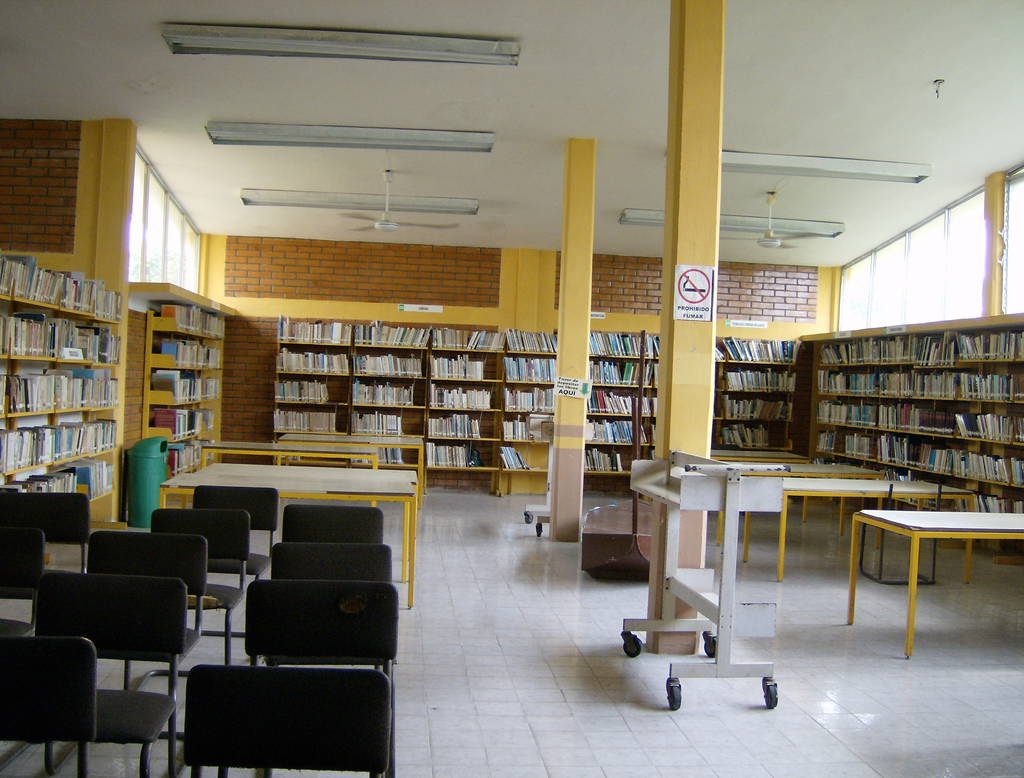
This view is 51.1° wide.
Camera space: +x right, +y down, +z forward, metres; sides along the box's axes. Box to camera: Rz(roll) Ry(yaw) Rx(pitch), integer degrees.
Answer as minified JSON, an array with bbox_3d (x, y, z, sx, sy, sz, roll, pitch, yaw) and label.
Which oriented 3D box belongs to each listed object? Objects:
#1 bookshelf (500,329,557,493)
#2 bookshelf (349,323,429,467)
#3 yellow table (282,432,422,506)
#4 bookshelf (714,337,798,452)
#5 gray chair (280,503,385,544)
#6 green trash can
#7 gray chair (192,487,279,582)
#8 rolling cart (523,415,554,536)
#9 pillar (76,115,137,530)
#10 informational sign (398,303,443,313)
[{"bbox_3d":[0.333,0.312,13.431,0.966,2.072,0.308,2,0,-6],"label":"bookshelf"},{"bbox_3d":[-1.529,0.241,13.244,0.966,2.072,0.308,2,0,-6],"label":"bookshelf"},{"bbox_3d":[-1.771,0.925,11.932,1.568,0.693,0.868,2,0,-6],"label":"yellow table"},{"bbox_3d":[3.035,0.412,13.334,0.920,2.000,0.330,2,0,-6],"label":"bookshelf"},{"bbox_3d":[-0.823,0.939,4.762,0.450,0.785,0.510,2,0,-6],"label":"gray chair"},{"bbox_3d":[-3.217,0.807,9.440,0.360,0.800,0.345,2,0,0],"label":"green trash can"},{"bbox_3d":[-1.476,0.919,5.529,0.480,0.780,0.560,2,0,-6],"label":"gray chair"},{"bbox_3d":[0.439,0.828,10.343,0.546,1.078,1.036,2,0,-6],"label":"rolling cart"},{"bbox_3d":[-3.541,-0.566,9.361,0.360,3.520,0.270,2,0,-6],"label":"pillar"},{"bbox_3d":[-1.127,-0.995,13.268,0.560,0.090,0.020,2,0,-6],"label":"informational sign"}]

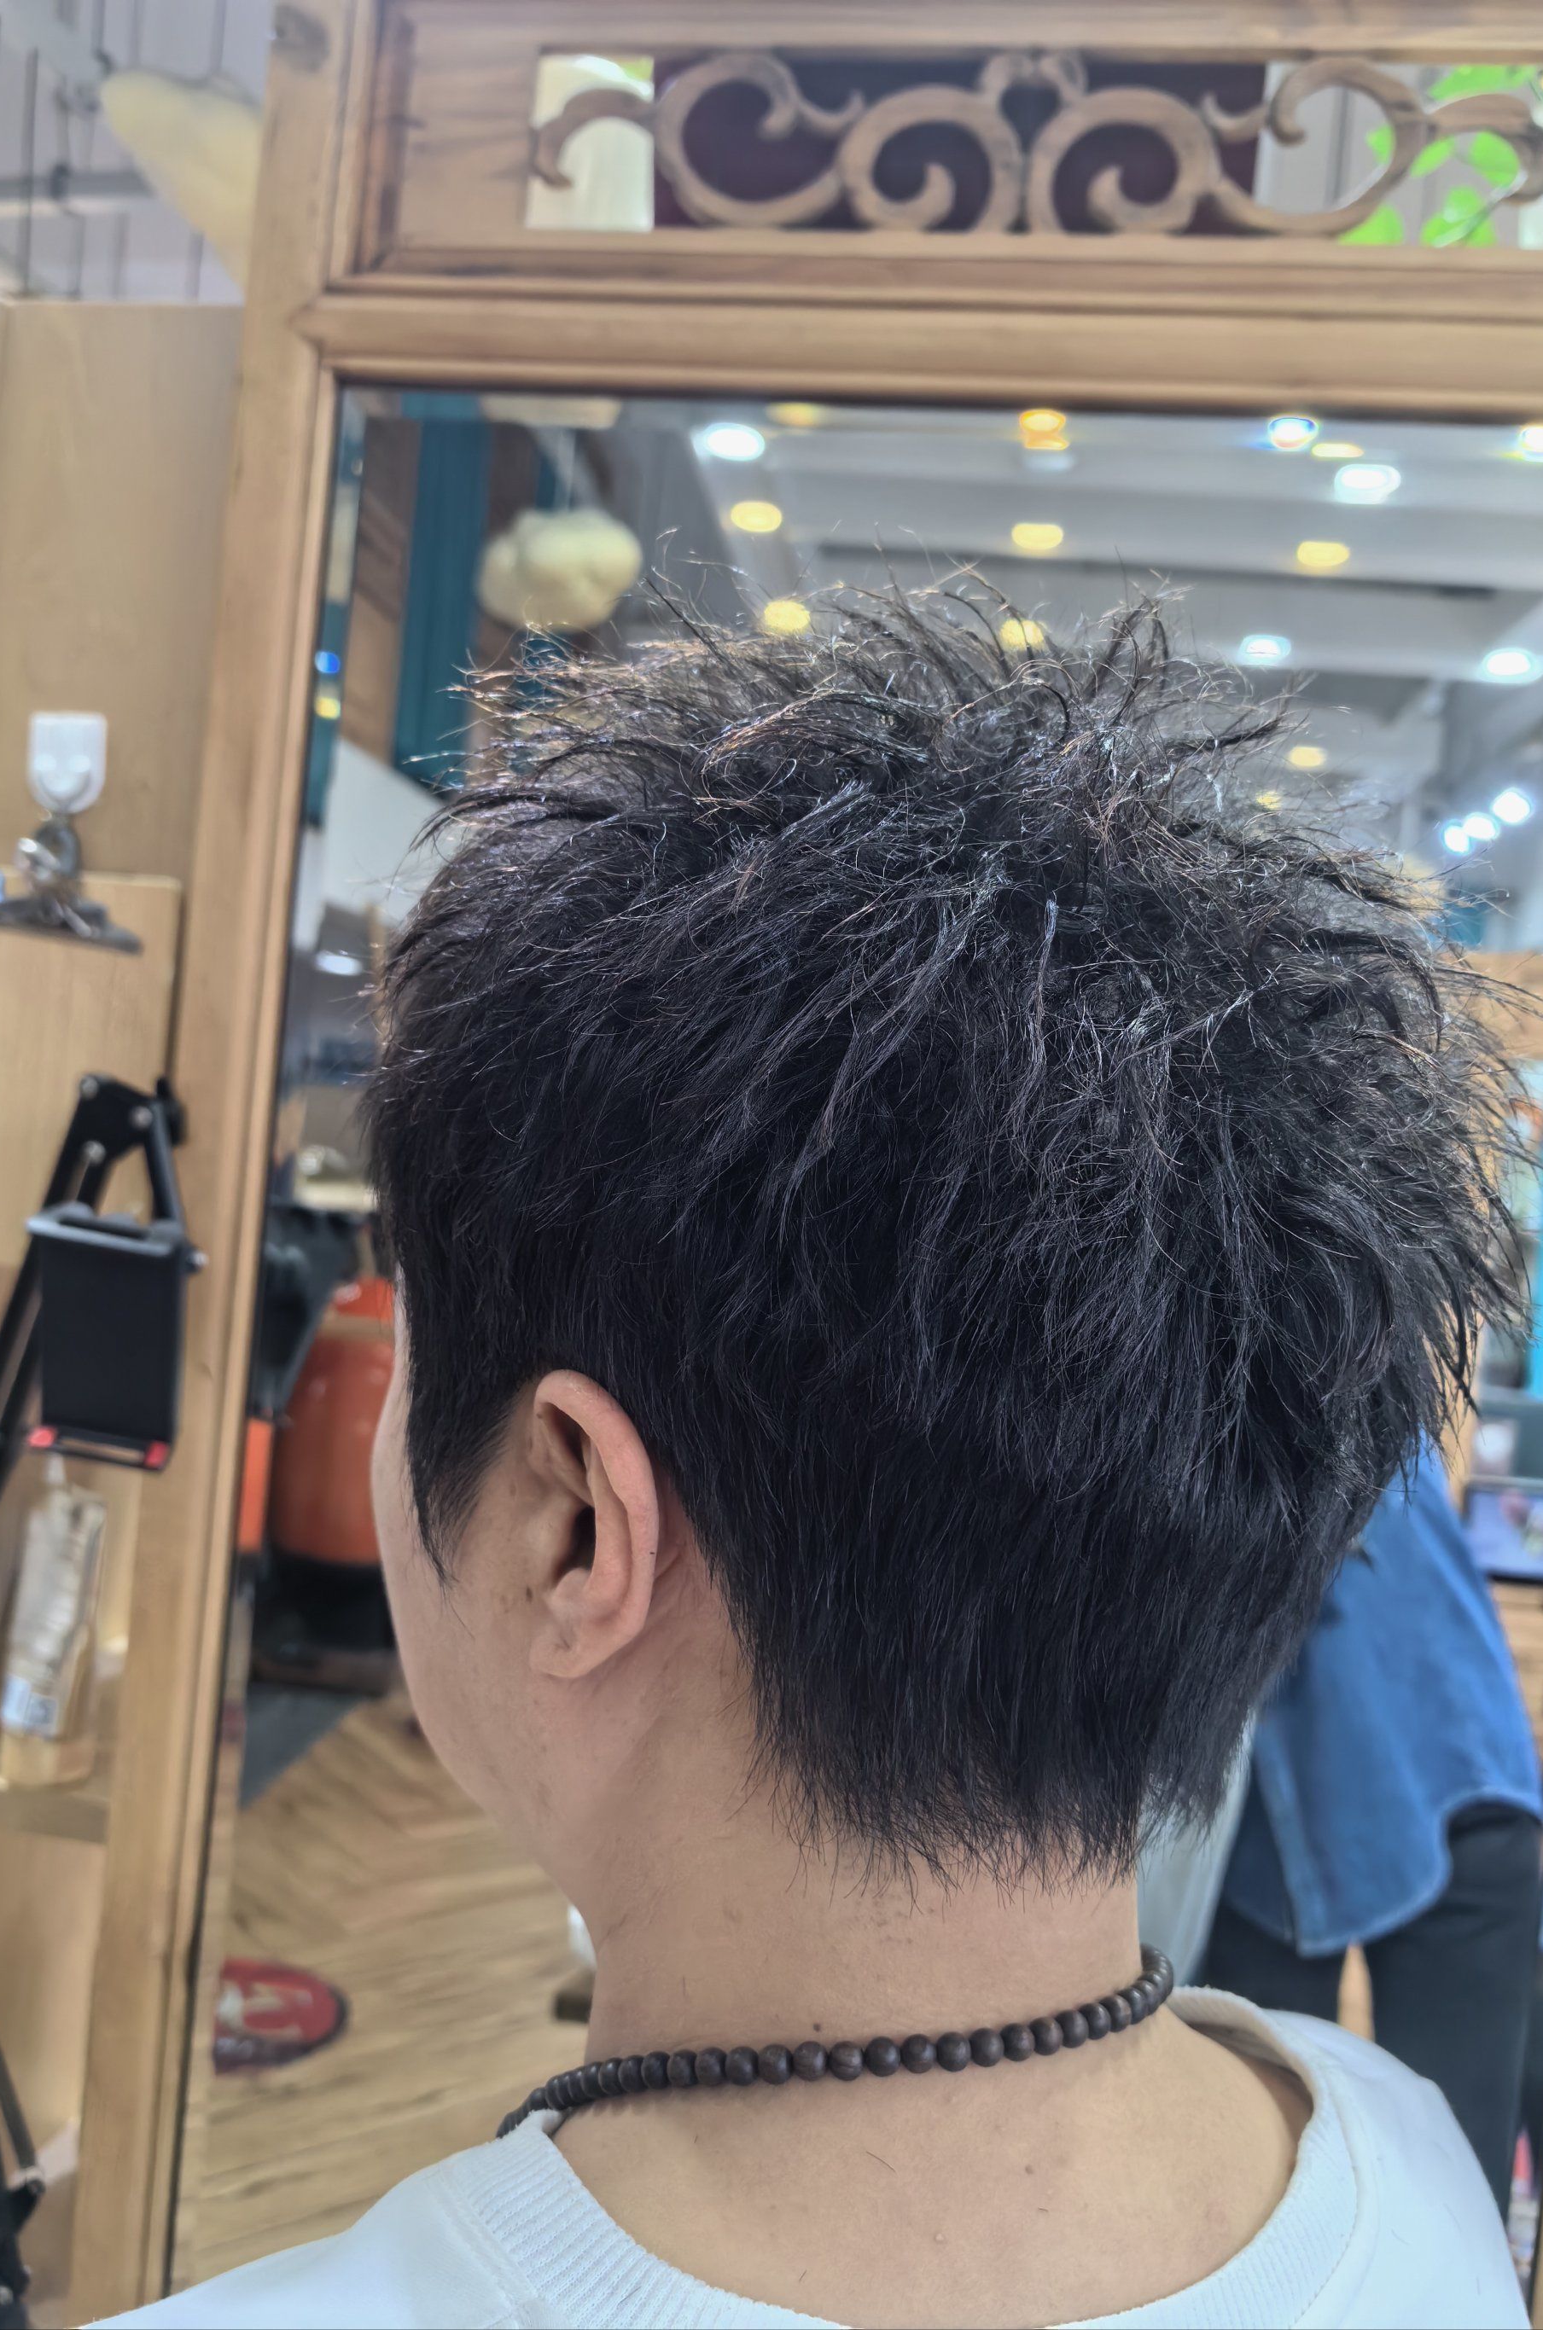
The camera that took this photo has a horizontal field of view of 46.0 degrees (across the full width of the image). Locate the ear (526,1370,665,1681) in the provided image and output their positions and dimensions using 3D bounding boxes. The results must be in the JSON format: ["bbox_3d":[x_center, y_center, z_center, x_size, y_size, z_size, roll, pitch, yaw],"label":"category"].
[{"bbox_3d":[-0.036,0.072,0.362,0.022,0.062,0.035,2,1,-40],"label":"ear"}]

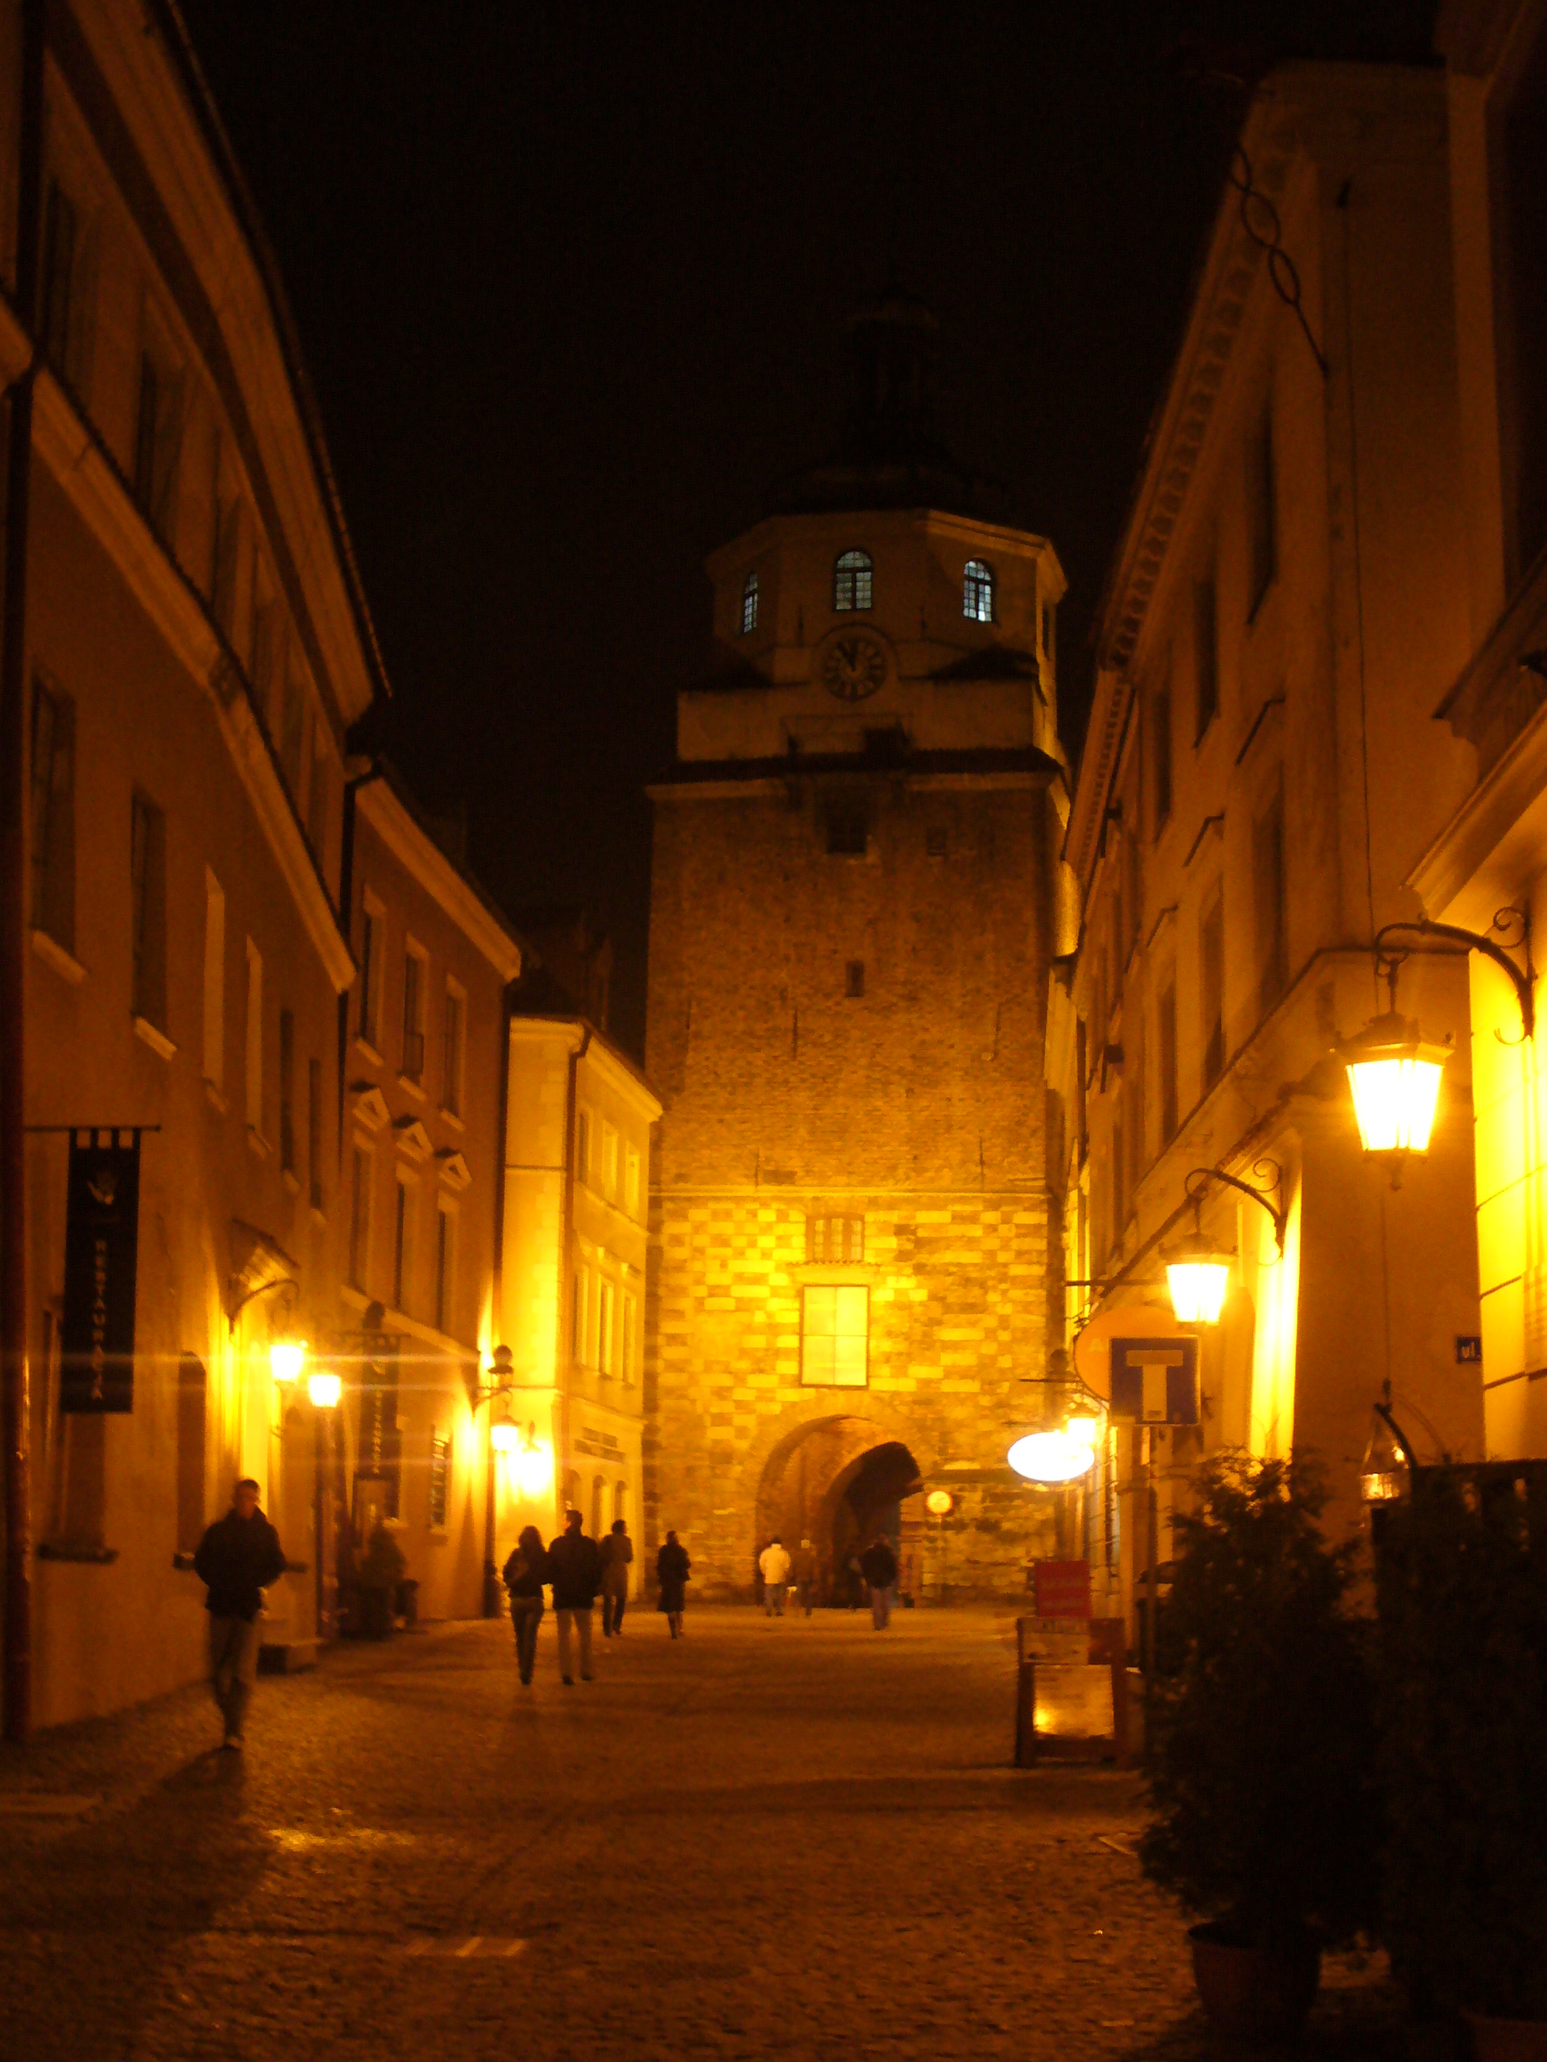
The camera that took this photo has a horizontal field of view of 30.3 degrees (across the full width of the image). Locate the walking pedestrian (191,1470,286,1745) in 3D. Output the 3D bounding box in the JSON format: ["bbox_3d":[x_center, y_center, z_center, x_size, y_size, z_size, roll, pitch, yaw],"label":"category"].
[{"bbox_3d":[-3.551,3.937,19.332,0.600,1.780,0.450,2,-10,-5],"label":"walking pedestrian"}]

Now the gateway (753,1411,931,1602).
[{"bbox_3d":[2.252,12.581,75.684,4.850,5.100,3.500,-1,-11,13],"label":"gateway"}]

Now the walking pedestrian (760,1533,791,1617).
[{"bbox_3d":[0.060,12.195,63.903,0.630,1.750,0.430,1,-10,3],"label":"walking pedestrian"}]

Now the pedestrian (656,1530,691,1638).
[{"bbox_3d":[-1.592,9.059,46.751,0.530,1.680,0.420,2,-10,0],"label":"pedestrian"}]

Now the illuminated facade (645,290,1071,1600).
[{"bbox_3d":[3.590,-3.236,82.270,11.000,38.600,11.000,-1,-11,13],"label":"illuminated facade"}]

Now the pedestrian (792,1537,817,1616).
[{"bbox_3d":[0.737,12.436,65.071,0.550,1.710,0.420,2,-10,0],"label":"pedestrian"}]

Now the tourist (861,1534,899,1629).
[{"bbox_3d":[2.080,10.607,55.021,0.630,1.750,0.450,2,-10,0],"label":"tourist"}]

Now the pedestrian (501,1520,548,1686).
[{"bbox_3d":[-2.629,6.177,30.813,0.500,1.650,0.400,1,-10,3],"label":"pedestrian"}]

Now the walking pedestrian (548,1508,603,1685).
[{"bbox_3d":[-2.100,6.033,30.570,0.580,1.790,0.420,1,-10,3],"label":"walking pedestrian"}]

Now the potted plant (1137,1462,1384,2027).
[{"bbox_3d":[1.445,2.099,8.519,0.700,1.663,0.700,2,-10,0],"label":"potted plant"}]

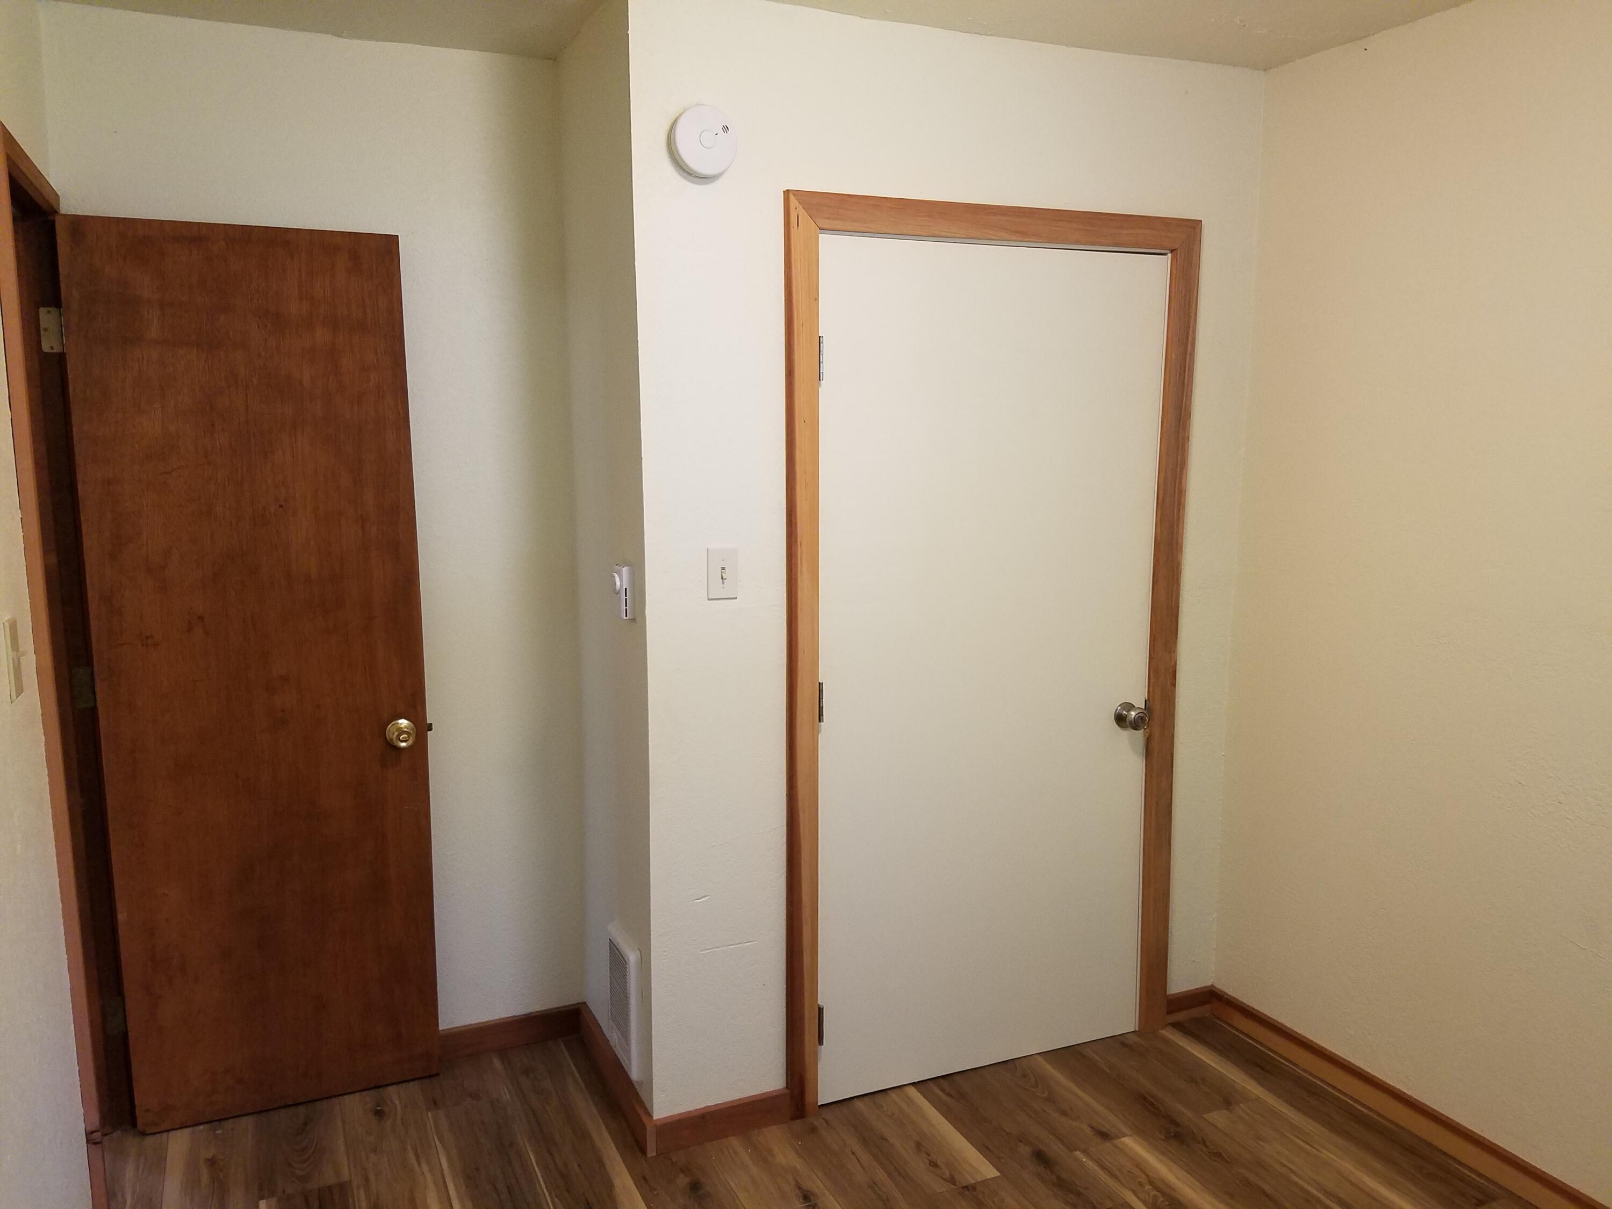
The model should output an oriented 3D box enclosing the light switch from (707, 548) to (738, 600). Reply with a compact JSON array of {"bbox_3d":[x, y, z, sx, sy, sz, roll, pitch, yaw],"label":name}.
[{"bbox_3d":[-0.177,-0.064,2.619,0.070,0.115,0.016,-4,9,-24],"label":"light switch"}]

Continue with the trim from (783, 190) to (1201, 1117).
[{"bbox_3d":[0.472,0.137,2.941,1.121,2.122,0.022,-4,9,-24],"label":"trim"}]

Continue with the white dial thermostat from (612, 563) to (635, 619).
[{"bbox_3d":[-0.406,-0.029,2.667,0.038,0.115,0.070,-4,9,-24],"label":"white dial thermostat"}]

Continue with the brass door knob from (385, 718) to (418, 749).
[{"bbox_3d":[-0.956,0.310,2.861,0.067,0.067,0.058,-3,9,-21],"label":"brass door knob"}]

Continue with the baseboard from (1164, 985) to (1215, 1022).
[{"bbox_3d":[1.062,1.111,3.358,0.168,0.073,0.016,-4,9,-24],"label":"baseboard"}]

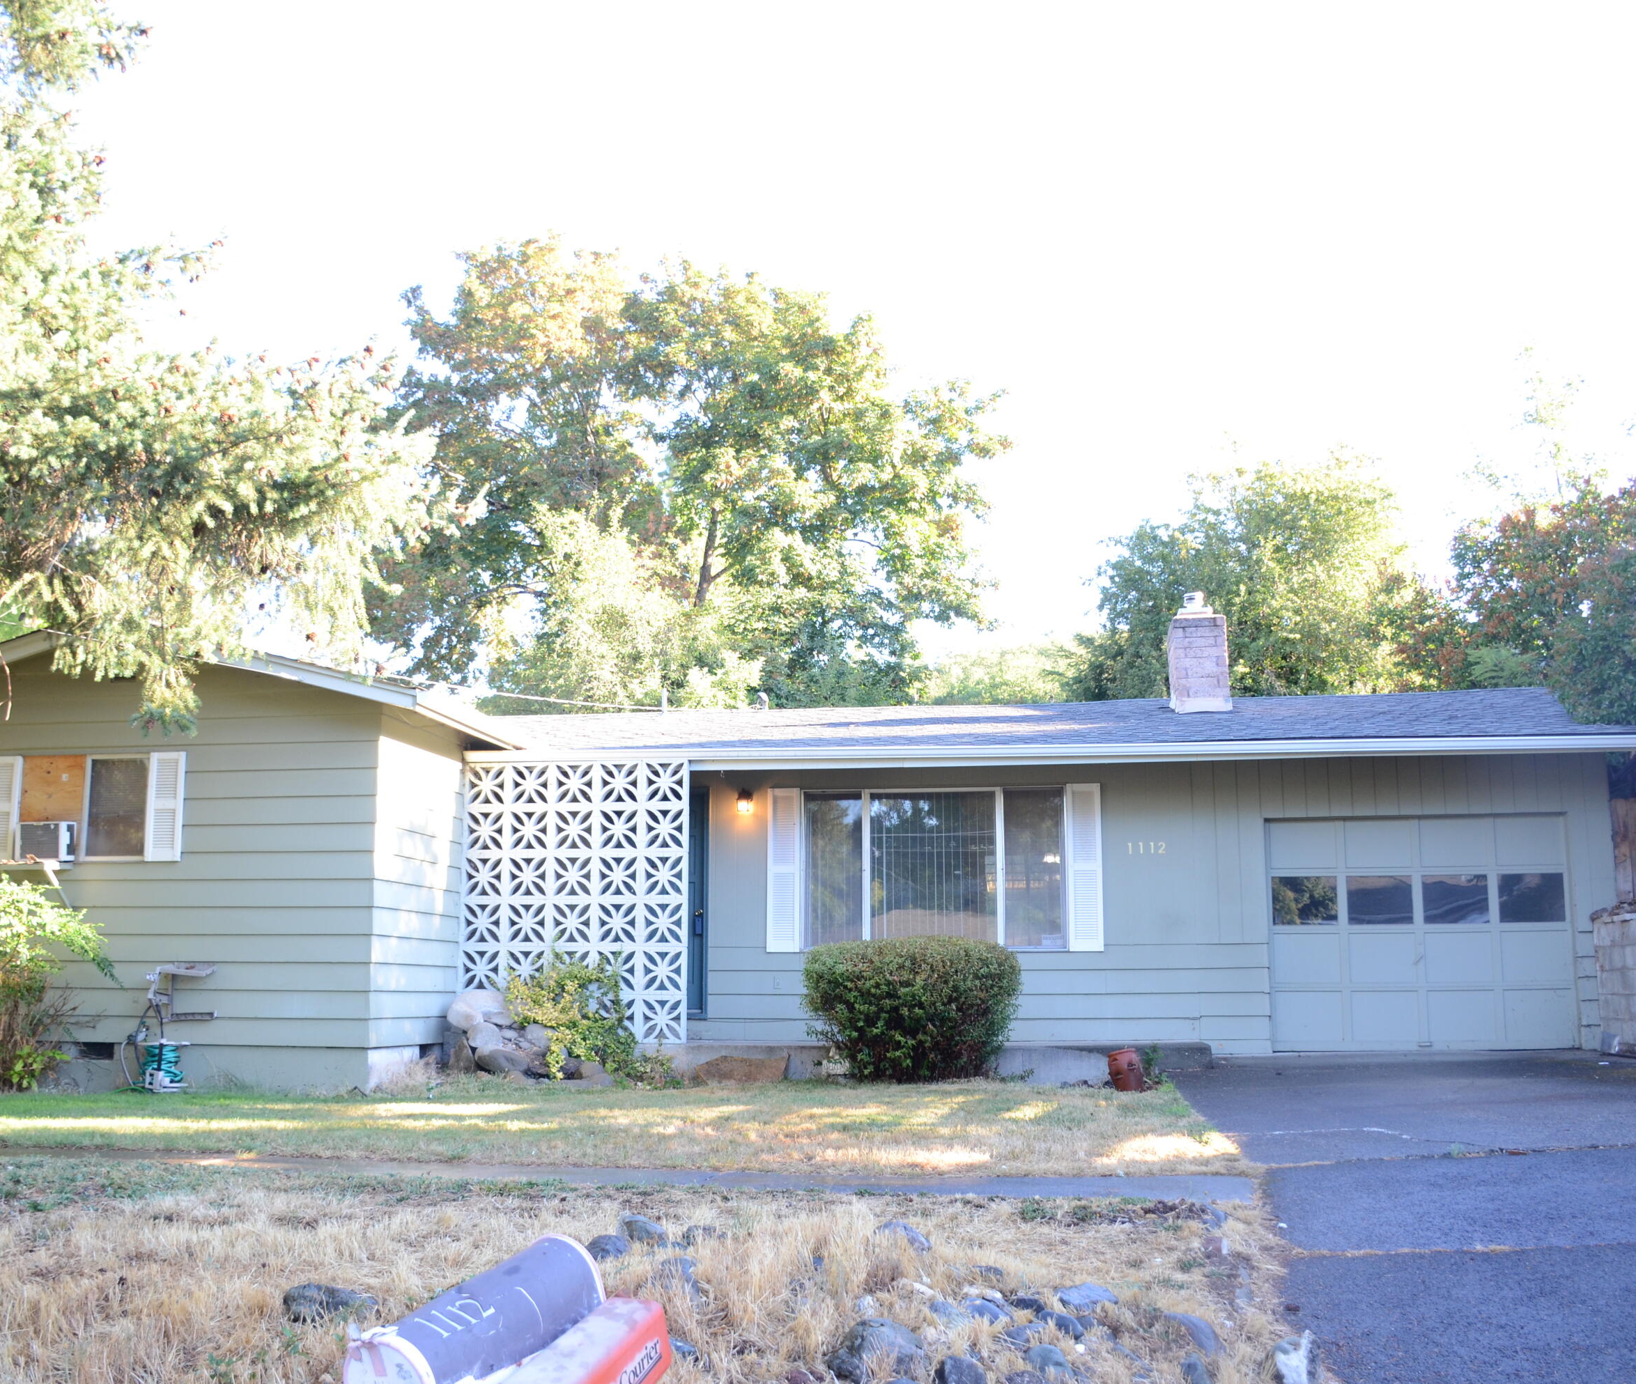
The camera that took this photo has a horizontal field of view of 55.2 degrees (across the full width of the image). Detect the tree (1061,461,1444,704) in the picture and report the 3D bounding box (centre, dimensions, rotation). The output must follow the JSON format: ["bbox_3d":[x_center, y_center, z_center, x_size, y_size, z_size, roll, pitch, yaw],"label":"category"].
[{"bbox_3d":[8.230,0.472,29.290,6.769,10.080,6.500,0,-9,0],"label":"tree"}]

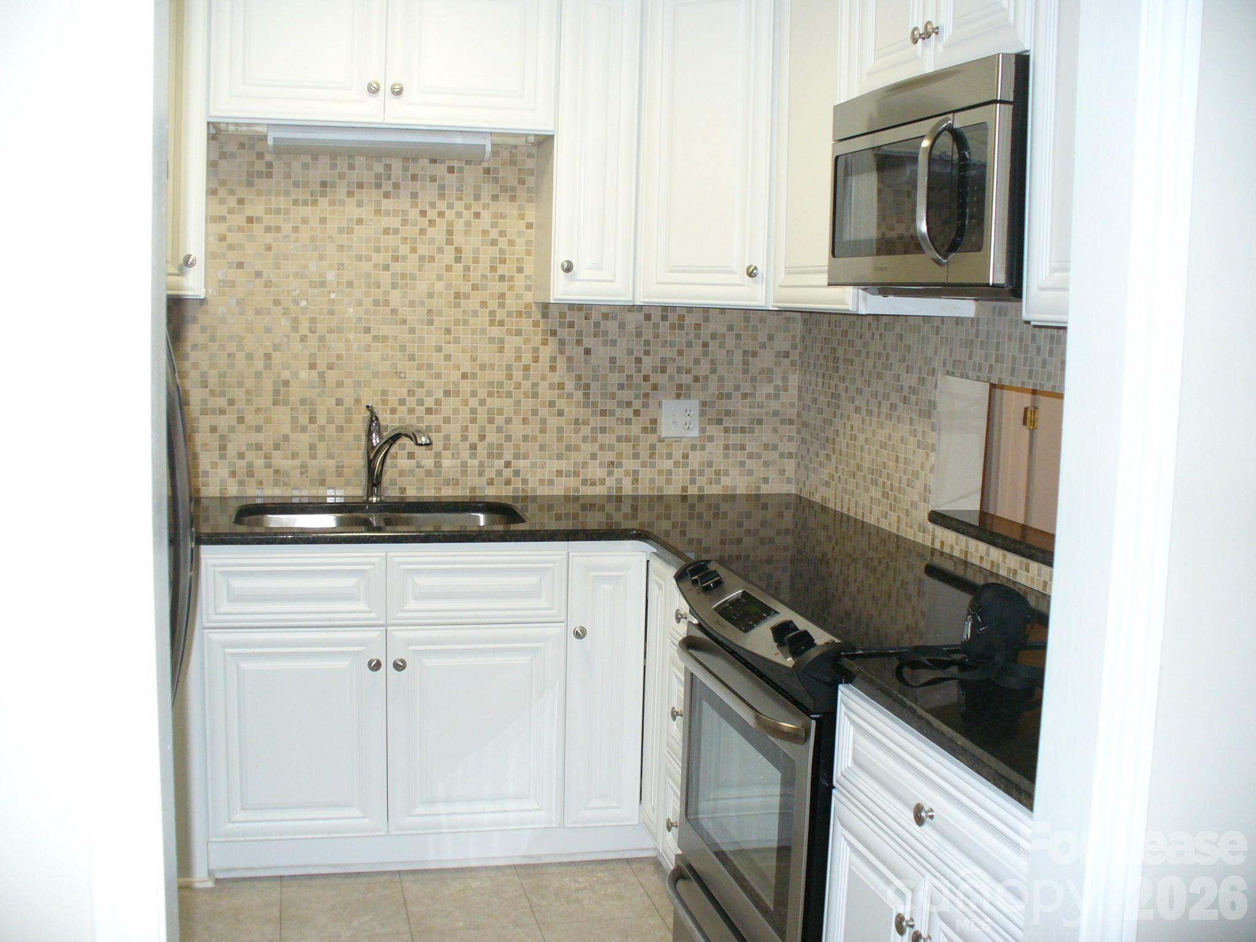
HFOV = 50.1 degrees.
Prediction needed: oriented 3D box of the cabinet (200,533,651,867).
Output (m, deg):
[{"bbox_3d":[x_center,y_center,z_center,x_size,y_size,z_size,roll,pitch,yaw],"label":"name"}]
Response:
[{"bbox_3d":[-0.579,0.582,3.735,1.150,0.878,0.615,0,7,-14],"label":"cabinet"}]

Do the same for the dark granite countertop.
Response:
[{"bbox_3d":[-0.038,0.254,2.822,1.810,0.034,2.600,0,7,-14],"label":"dark granite countertop"}]

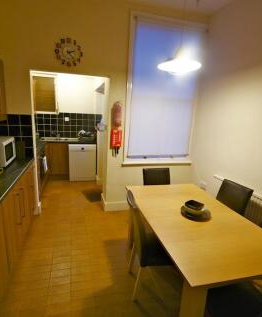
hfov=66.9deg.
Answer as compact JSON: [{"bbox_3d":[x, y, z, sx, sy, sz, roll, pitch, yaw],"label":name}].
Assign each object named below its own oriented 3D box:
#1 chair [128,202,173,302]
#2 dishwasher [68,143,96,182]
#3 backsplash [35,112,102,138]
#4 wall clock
[{"bbox_3d":[0.232,0.797,1.857,0.520,0.900,0.420,2,13,-7],"label":"chair"},{"bbox_3d":[-1.176,0.041,4.849,0.600,0.860,0.600,0,14,-16],"label":"dishwasher"},{"bbox_3d":[-1.559,-0.781,4.857,1.560,0.610,0.020,0,14,-16],"label":"backsplash"},{"bbox_3d":[-0.817,-1.415,2.635,0.365,0.365,0.035,0,14,-16],"label":"wall clock"}]

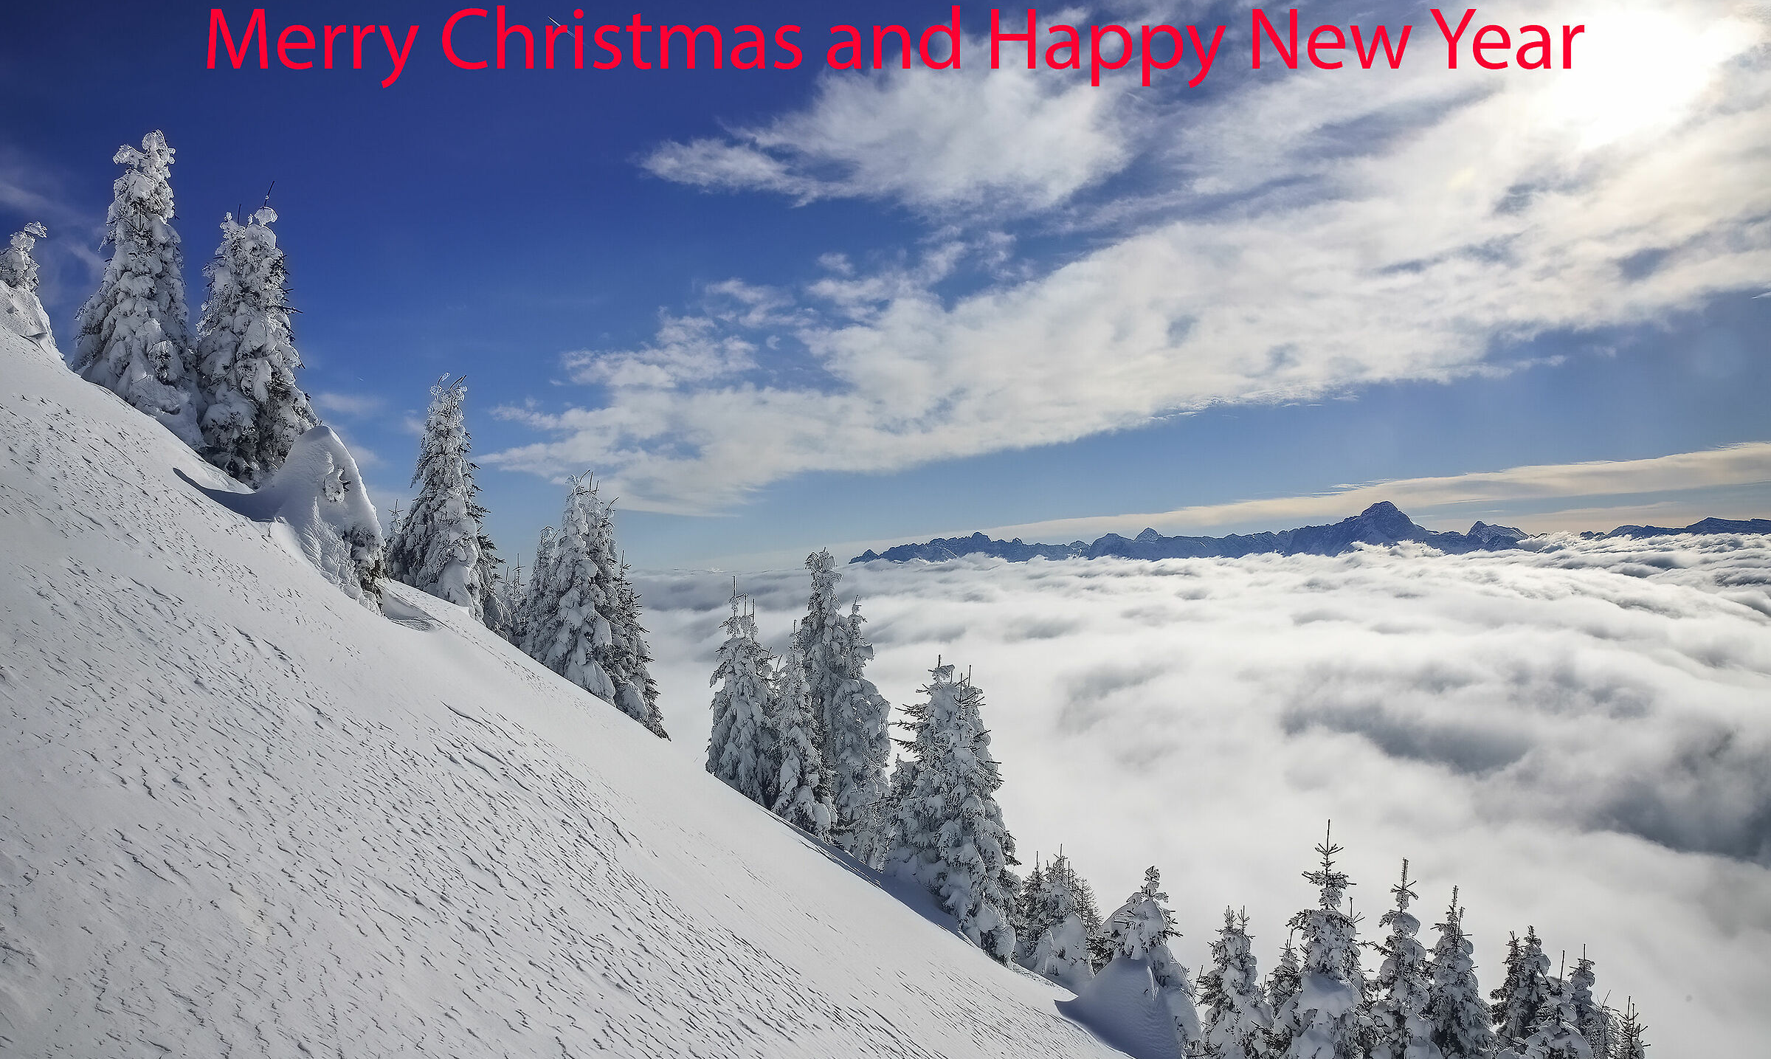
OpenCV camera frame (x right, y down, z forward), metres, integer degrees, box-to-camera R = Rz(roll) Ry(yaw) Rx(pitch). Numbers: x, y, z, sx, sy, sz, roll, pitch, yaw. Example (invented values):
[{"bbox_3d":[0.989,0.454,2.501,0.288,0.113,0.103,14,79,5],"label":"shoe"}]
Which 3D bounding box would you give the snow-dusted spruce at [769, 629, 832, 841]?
[{"bbox_3d":[-2.018,4.806,28.000,1.460,4.950,1.460,-1,-1,0],"label":"snow-dusted spruce"}]

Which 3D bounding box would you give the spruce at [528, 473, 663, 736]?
[{"bbox_3d":[-5.961,1.533,24.000,2.670,5.230,2.670,0,-1,0],"label":"spruce"}]

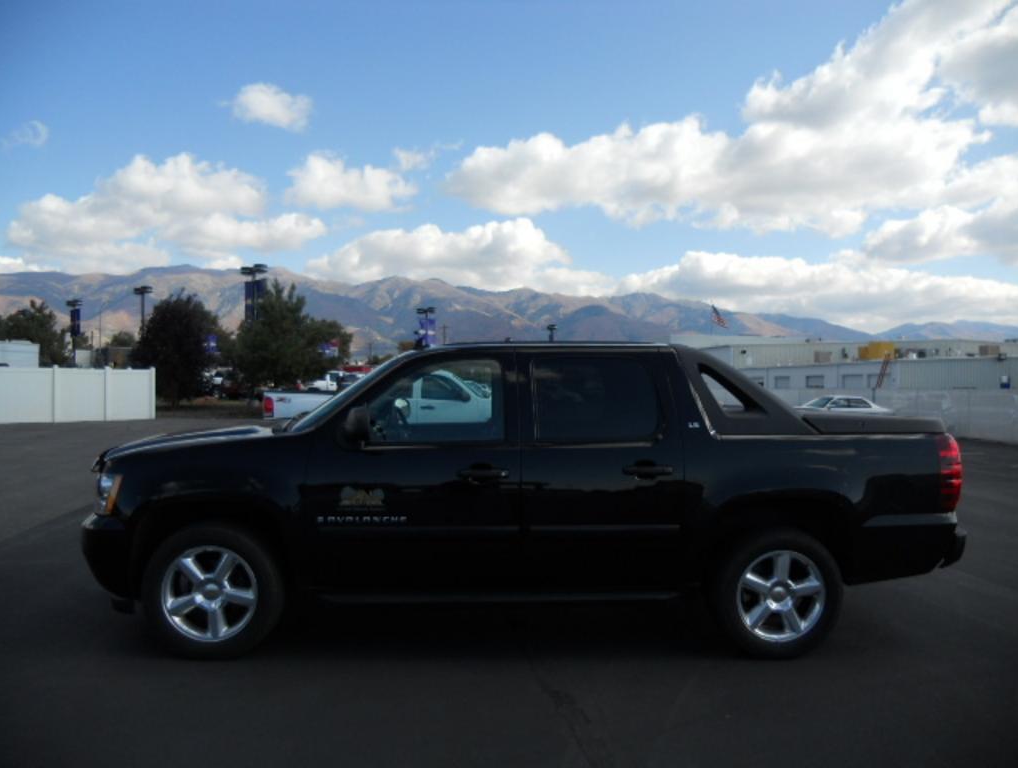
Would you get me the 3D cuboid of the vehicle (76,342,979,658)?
[{"bbox_3d":[0.091,0.632,5.594,5.620,1.920,2.030,1,0,-3],"label":"vehicle"}]

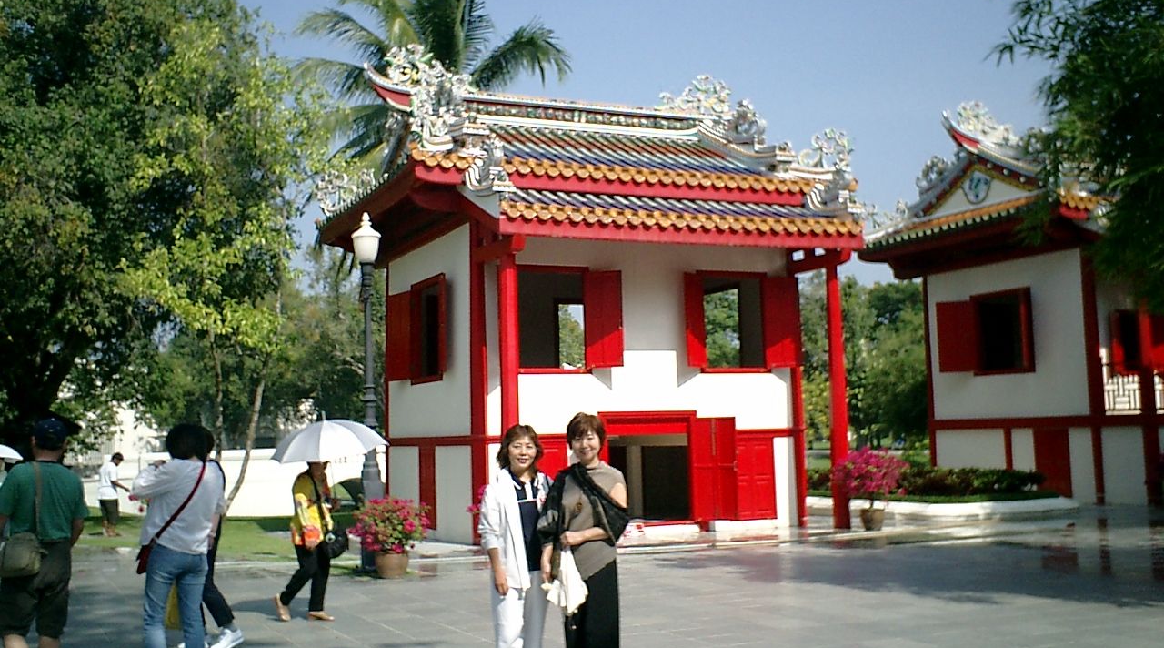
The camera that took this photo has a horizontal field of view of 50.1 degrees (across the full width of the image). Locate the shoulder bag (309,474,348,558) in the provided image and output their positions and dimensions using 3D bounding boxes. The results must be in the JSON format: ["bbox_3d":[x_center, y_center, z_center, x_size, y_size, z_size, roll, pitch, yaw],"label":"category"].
[{"bbox_3d":[-2.245,1.705,11.030,0.300,0.720,0.200,2,-6,-37],"label":"shoulder bag"}]

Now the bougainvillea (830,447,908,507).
[{"bbox_3d":[4.033,2.145,17.605,1.050,0.820,1.000,-2,-5,0],"label":"bougainvillea"}]

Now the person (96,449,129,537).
[{"bbox_3d":[-8.418,3.056,22.300,0.550,1.520,0.470,0,-5,-18],"label":"person"}]

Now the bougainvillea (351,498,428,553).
[{"bbox_3d":[-2.121,2.207,13.801,0.850,0.600,0.800,1,-6,-25],"label":"bougainvillea"}]

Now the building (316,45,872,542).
[{"bbox_3d":[0.090,-0.516,19.328,6.900,7.400,6.200,1,-6,-25],"label":"building"}]

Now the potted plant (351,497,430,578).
[{"bbox_3d":[-2.099,2.307,13.670,0.860,0.880,0.820,-2,-5,0],"label":"potted plant"}]

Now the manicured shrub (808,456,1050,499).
[{"bbox_3d":[5.726,2.615,21.040,5.000,0.560,0.900,1,-6,-25],"label":"manicured shrub"}]

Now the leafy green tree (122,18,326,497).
[{"bbox_3d":[-6.603,-0.871,23.016,3.700,9.100,3.500,1,-6,-25],"label":"leafy green tree"}]

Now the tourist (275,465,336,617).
[{"bbox_3d":[-2.448,1.833,11.013,0.560,1.470,0.480,-3,-5,15],"label":"tourist"}]

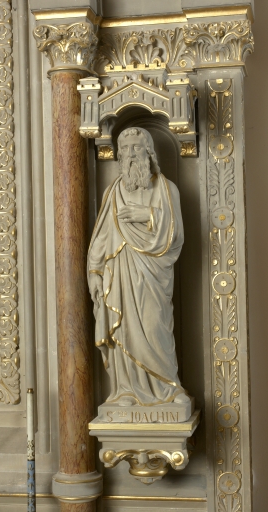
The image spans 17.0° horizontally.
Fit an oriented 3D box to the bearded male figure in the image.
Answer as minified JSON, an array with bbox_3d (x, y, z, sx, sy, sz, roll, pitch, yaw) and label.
[{"bbox_3d":[0.015,0.039,3.925,0.425,1.200,0.293,-1,0,10],"label":"bearded male figure"}]

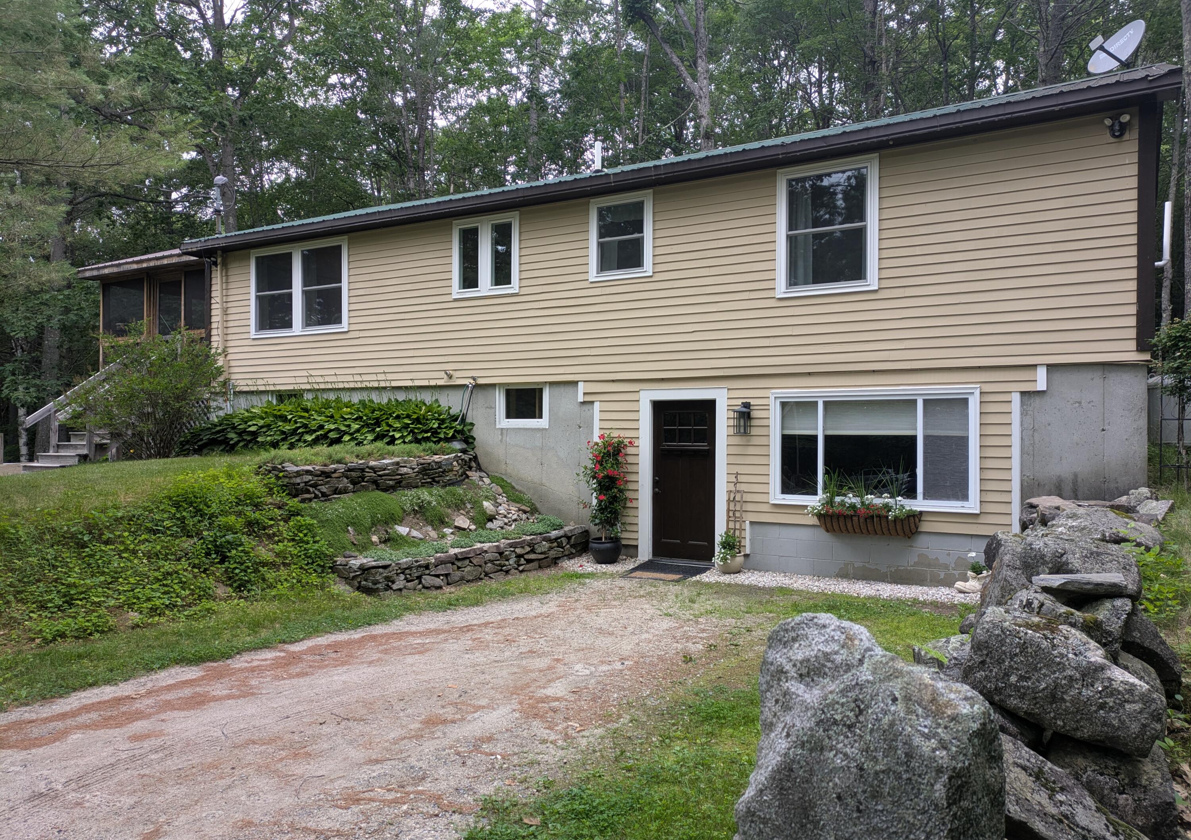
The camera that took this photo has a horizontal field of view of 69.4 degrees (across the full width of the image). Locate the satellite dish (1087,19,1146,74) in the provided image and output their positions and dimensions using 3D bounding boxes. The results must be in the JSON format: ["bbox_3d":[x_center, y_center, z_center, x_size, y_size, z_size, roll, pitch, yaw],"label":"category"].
[{"bbox_3d":[7.149,-5.210,11.935,0.530,0.660,0.780,13,-6,-23],"label":"satellite dish"}]

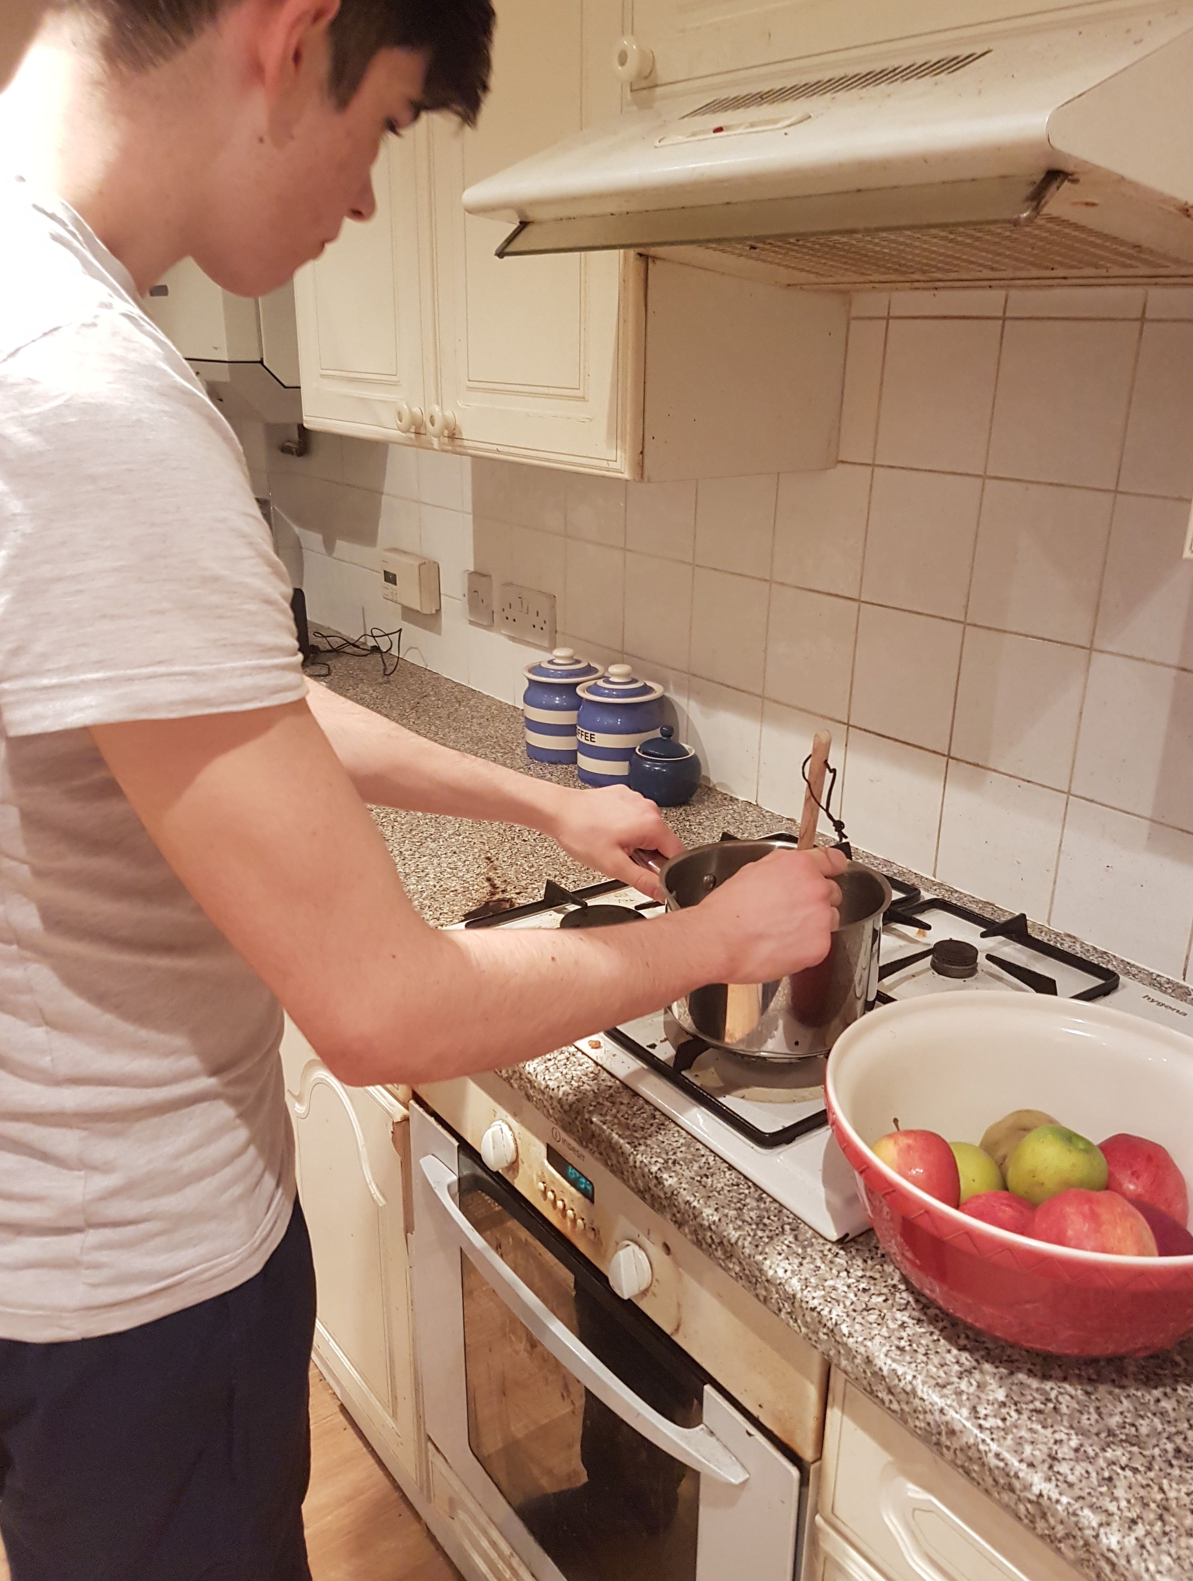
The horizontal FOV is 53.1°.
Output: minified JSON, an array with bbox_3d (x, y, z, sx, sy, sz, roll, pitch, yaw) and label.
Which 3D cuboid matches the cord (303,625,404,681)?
[{"bbox_3d":[-0.475,-0.278,2.319,0.170,0.080,0.280,-14,25,-35],"label":"cord"}]

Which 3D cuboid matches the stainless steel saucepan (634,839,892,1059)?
[{"bbox_3d":[0.081,0.112,1.066,0.358,0.130,0.192,16,24,35],"label":"stainless steel saucepan"}]

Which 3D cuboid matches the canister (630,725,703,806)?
[{"bbox_3d":[0.096,-0.038,1.654,0.101,0.103,0.101,1,20,0],"label":"canister"}]

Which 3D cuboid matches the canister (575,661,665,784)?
[{"bbox_3d":[0.034,-0.100,1.732,0.125,0.163,0.125,1,20,0],"label":"canister"}]

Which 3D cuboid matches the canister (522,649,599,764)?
[{"bbox_3d":[-0.049,-0.135,1.827,0.124,0.163,0.124,1,20,0],"label":"canister"}]

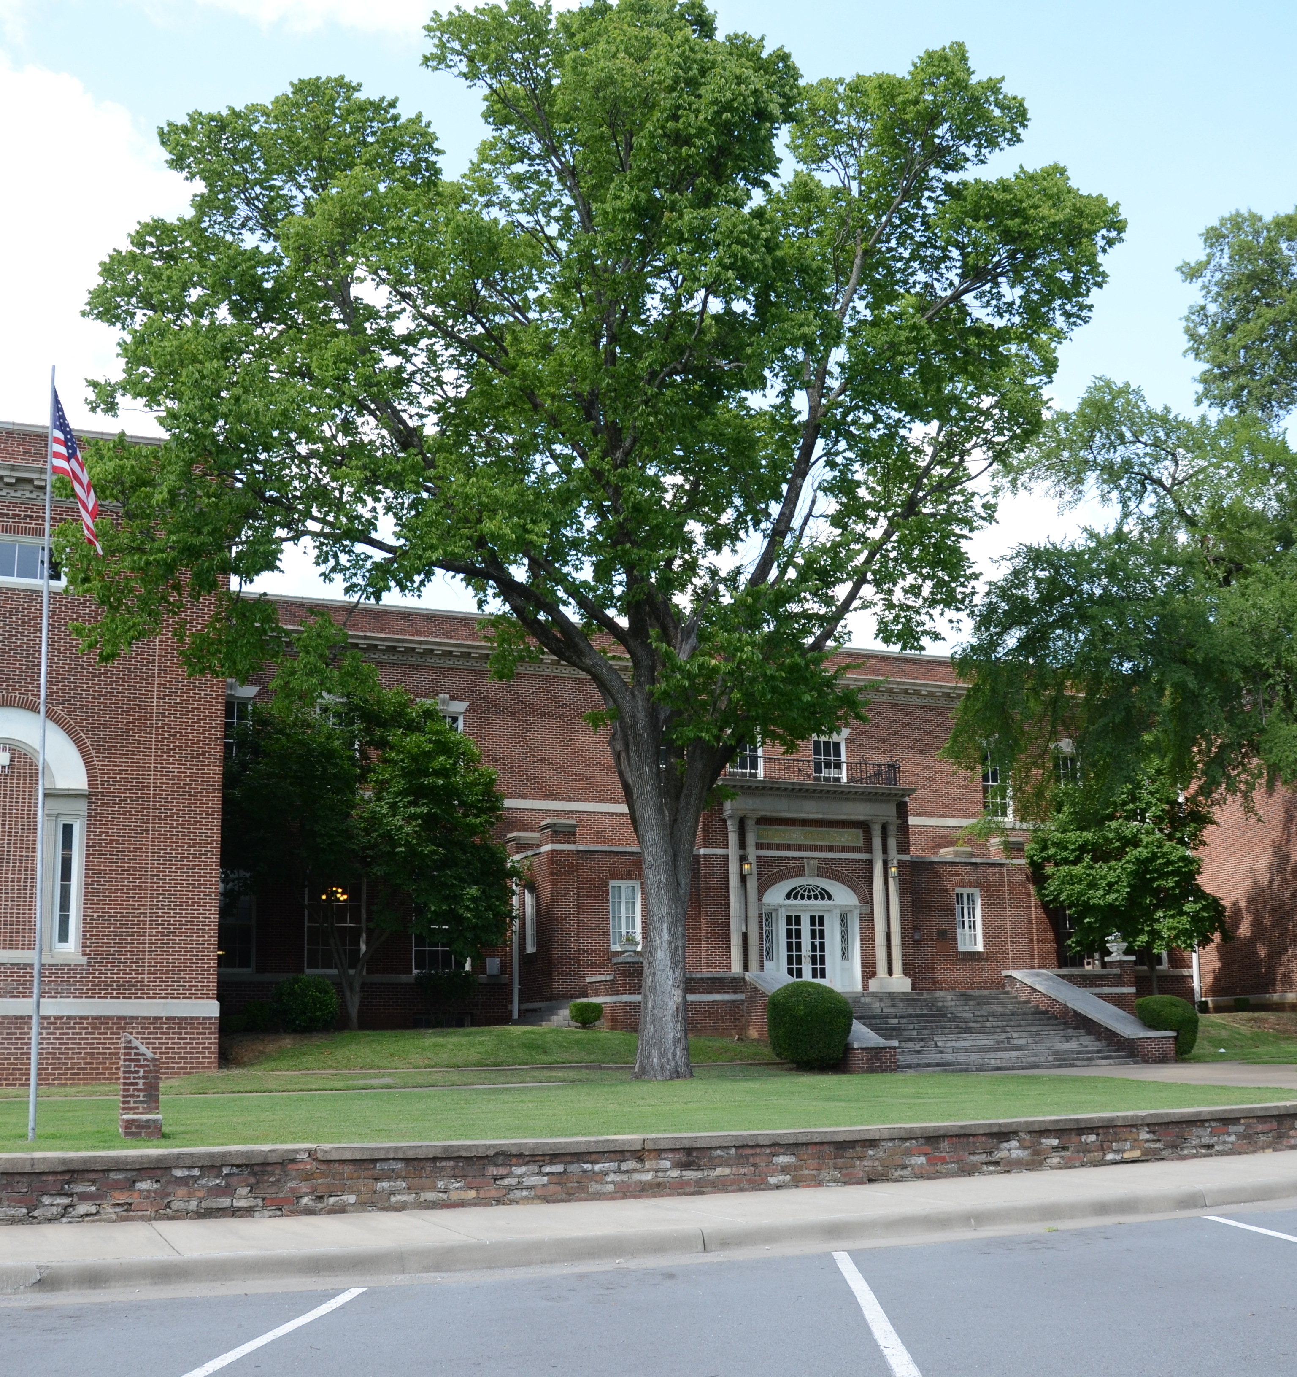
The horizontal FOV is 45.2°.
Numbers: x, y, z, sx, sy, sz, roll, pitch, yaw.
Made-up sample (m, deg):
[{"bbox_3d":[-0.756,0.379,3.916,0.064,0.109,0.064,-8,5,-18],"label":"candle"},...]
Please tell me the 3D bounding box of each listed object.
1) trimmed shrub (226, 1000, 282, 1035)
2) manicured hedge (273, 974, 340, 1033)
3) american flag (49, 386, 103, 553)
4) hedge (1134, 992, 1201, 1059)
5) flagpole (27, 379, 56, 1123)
[{"bbox_3d":[-9.054,7.545,35.661,1.500,0.800,1.100,4,-13,-24],"label":"trimmed shrub"},{"bbox_3d":[-7.934,7.315,36.223,1.420,1.360,1.400,4,-13,-24],"label":"manicured hedge"},{"bbox_3d":[-6.798,-2.589,18.447,0.680,2.050,0.420,4,-13,-24],"label":"american flag"},{"bbox_3d":[11.747,7.662,35.263,1.400,1.450,1.400,4,-13,-24],"label":"hedge"},{"bbox_3d":[-6.922,0.552,17.700,0.100,9.061,0.100,2,-12,-24],"label":"flagpole"}]

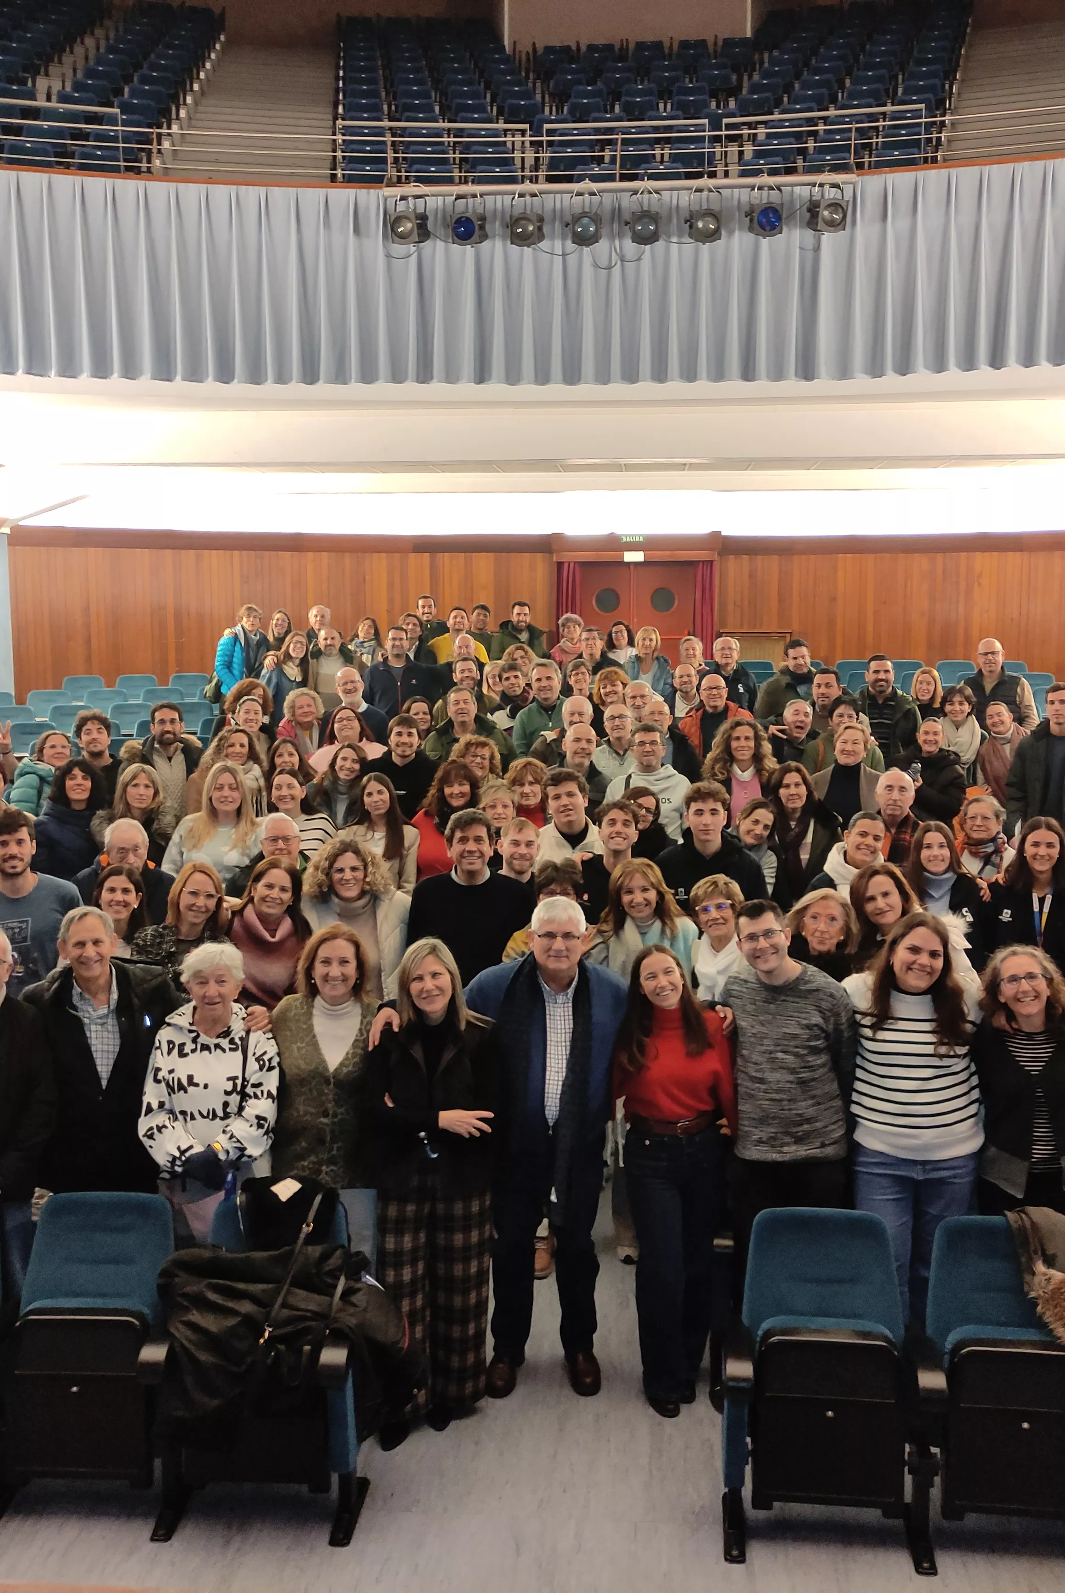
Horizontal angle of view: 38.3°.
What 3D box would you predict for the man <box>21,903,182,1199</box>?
[{"bbox_3d":[-1.461,1.205,5.167,0.600,1.700,0.340,-2,7,-13],"label":"man"}]

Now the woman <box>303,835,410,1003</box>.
[{"bbox_3d":[-0.734,0.978,6.463,0.500,1.629,0.320,-1,8,-4],"label":"woman"}]

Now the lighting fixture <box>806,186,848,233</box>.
[{"bbox_3d":[2.120,-4.223,11.016,0.240,0.310,0.280,-1,7,-8],"label":"lighting fixture"}]

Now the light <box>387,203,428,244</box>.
[{"bbox_3d":[-0.922,-4.273,11.440,0.250,0.290,0.310,2,21,17],"label":"light"}]

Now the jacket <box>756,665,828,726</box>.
[{"bbox_3d":[2.034,-0.656,12.017,0.600,0.740,0.380,0,8,3],"label":"jacket"}]

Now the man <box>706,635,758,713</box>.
[{"bbox_3d":[1.633,-0.464,12.639,0.500,1.700,0.330,1,7,6],"label":"man"}]

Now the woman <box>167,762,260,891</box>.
[{"bbox_3d":[-1.574,0.653,7.815,0.500,1.655,0.320,-1,8,-7],"label":"woman"}]

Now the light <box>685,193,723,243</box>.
[{"bbox_3d":[1.276,-4.308,11.400,0.280,0.360,0.340,-1,8,-6],"label":"light"}]

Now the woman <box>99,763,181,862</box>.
[{"bbox_3d":[-1.999,0.640,7.914,0.480,1.633,0.320,-2,8,-9],"label":"woman"}]

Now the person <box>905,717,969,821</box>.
[{"bbox_3d":[2.289,0.369,8.865,0.500,1.652,0.340,1,8,12],"label":"person"}]

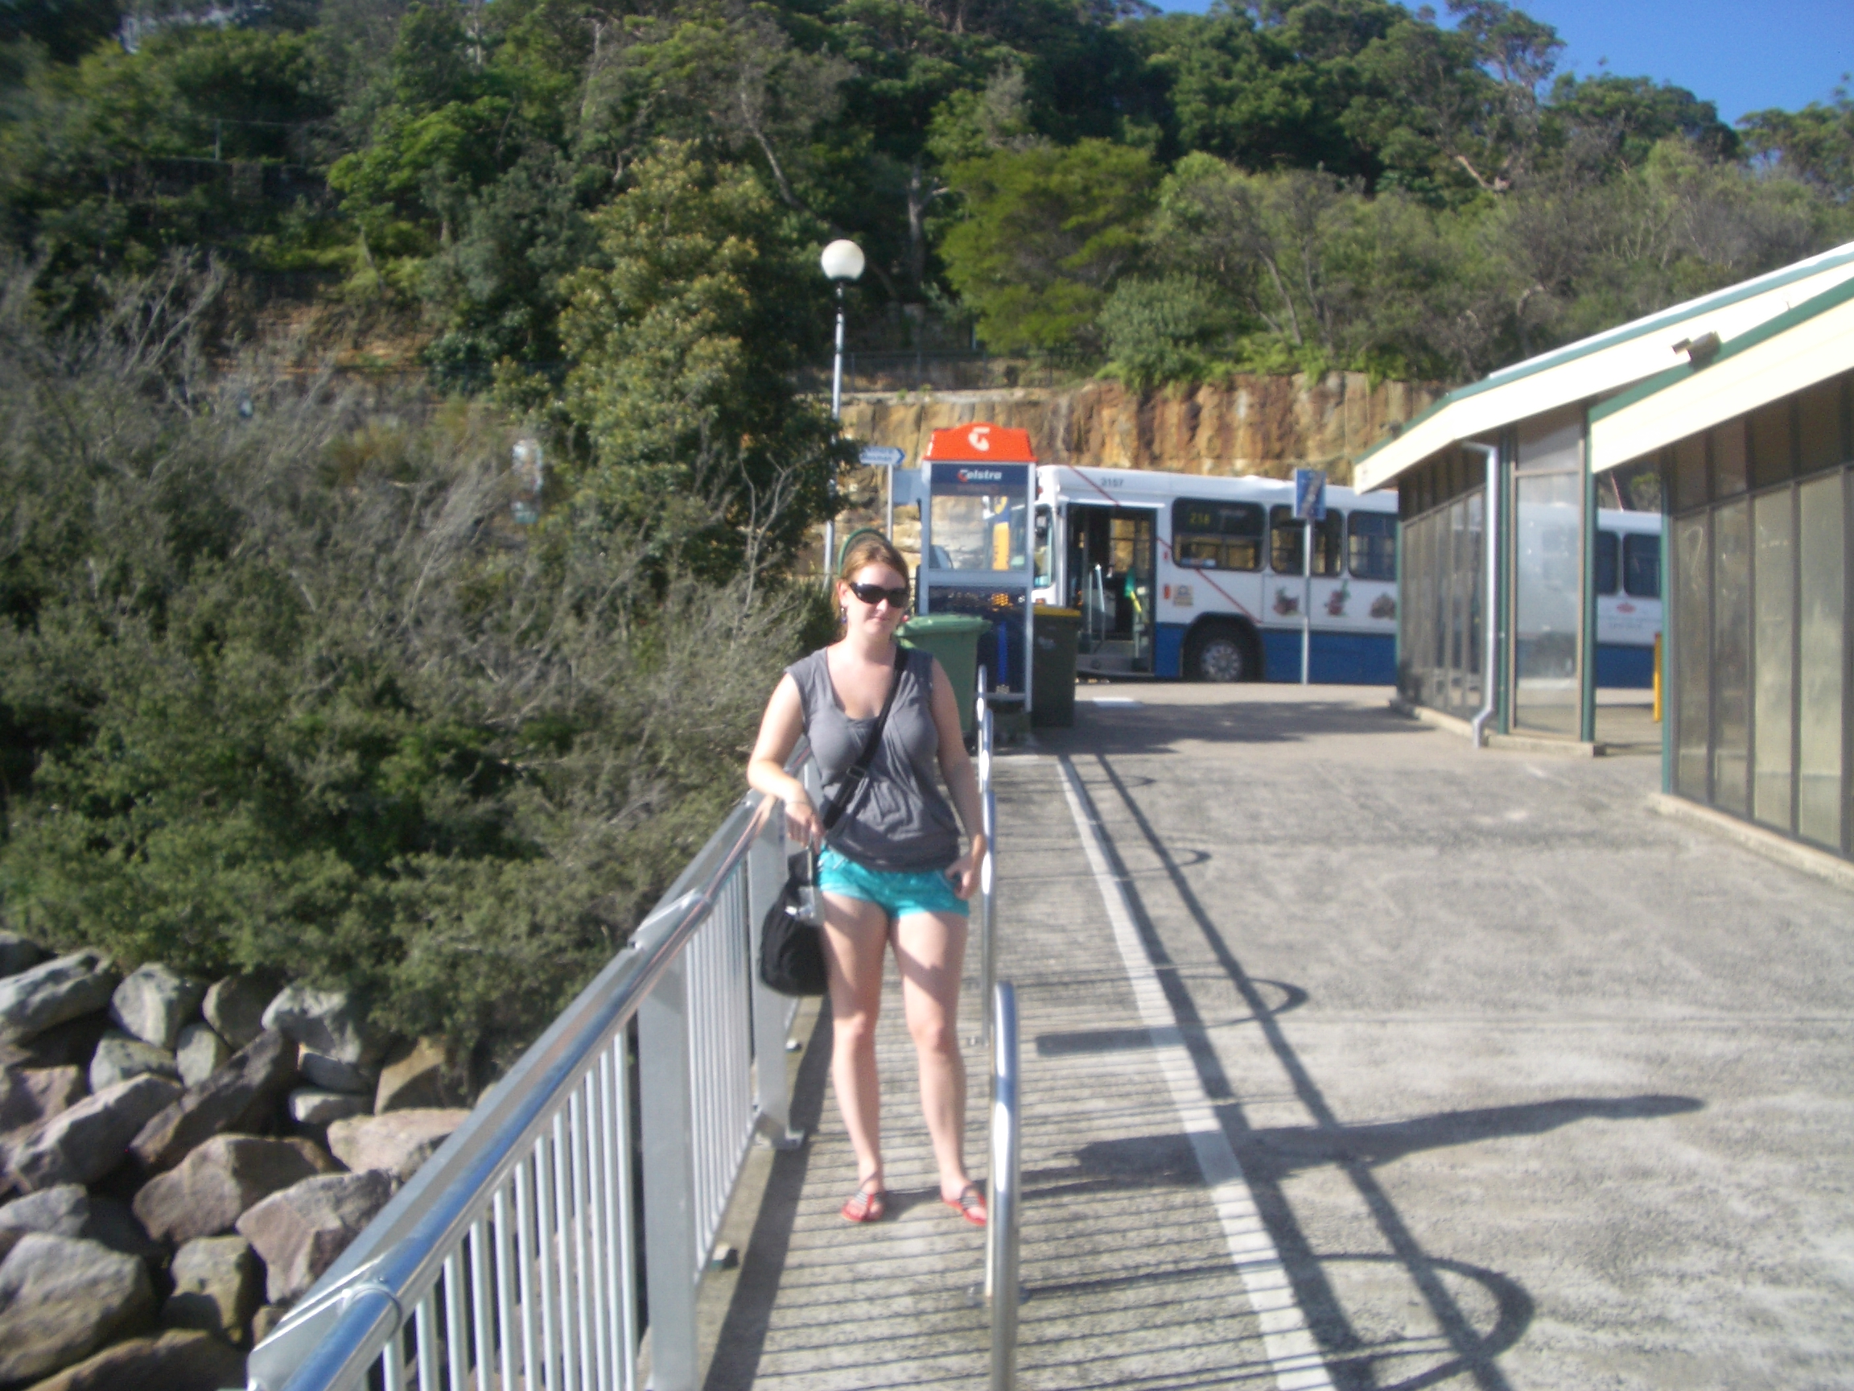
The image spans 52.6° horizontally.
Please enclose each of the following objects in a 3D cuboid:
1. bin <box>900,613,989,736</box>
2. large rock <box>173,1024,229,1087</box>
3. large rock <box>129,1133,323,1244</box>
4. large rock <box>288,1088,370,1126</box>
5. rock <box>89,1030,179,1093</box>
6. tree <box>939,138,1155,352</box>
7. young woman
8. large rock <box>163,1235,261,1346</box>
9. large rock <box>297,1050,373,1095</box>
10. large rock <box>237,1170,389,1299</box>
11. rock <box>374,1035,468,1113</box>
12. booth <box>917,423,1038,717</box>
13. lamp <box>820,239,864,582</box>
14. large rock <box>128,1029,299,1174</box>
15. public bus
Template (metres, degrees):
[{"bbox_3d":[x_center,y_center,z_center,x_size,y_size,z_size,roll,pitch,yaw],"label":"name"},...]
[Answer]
[{"bbox_3d":[0.151,-0.120,15.462,0.720,1.070,0.580,0,4,-5],"label":"bin"},{"bbox_3d":[-4.177,2.074,10.800,0.330,0.360,0.360,-1,5,-14],"label":"large rock"},{"bbox_3d":[-3.527,2.507,9.500,0.950,0.520,0.700,-1,5,-14],"label":"large rock"},{"bbox_3d":[-3.283,2.264,10.300,0.460,0.250,0.380,1,2,-11],"label":"large rock"},{"bbox_3d":[-4.577,2.115,10.800,0.500,0.370,0.450,-1,5,-14],"label":"rock"},{"bbox_3d":[3.187,-12.112,50.000,5.700,5.600,5.200,0,4,0],"label":"tree"},{"bbox_3d":[-0.160,0.442,4.651,0.580,1.690,0.400,0,4,-5],"label":"young woman"},{"bbox_3d":[-3.432,2.855,9.000,0.460,0.480,0.450,-1,5,-14],"label":"large rock"},{"bbox_3d":[-3.354,2.142,10.600,0.450,0.270,0.380,1,2,-11],"label":"large rock"},{"bbox_3d":[-2.933,2.626,9.050,0.820,0.560,0.680,1,2,-11],"label":"large rock"},{"bbox_3d":[-2.854,2.158,10.600,0.550,0.380,0.480,1,2,-11],"label":"rock"},{"bbox_3d":[0.433,-1.103,16.500,1.020,2.520,1.000,0,4,-2],"label":"booth"},{"bbox_3d":[-0.959,-2.301,19.400,0.450,4.850,0.450,2,2,0],"label":"lamp"},{"bbox_3d":[-3.882,2.211,10.200,0.920,0.660,0.650,1,2,-11],"label":"large rock"},{"bbox_3d":[6.851,-1.548,28.638,12.000,3.050,2.500,1,4,-19],"label":"public bus"}]

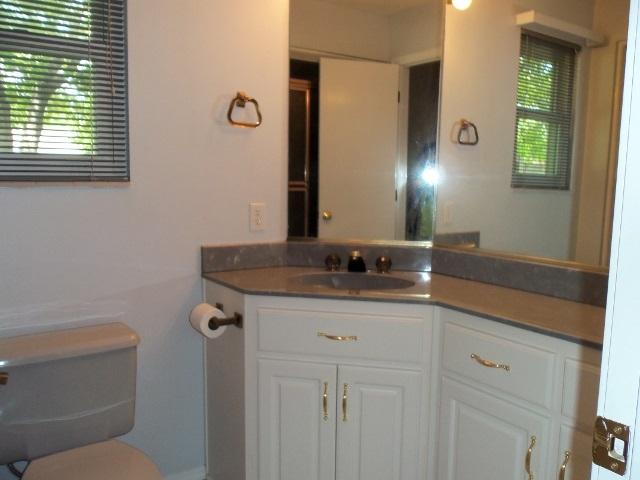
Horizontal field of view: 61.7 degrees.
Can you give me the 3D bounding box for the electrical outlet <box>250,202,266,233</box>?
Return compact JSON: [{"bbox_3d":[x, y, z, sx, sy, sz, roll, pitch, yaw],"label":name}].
[{"bbox_3d":[-0.251,-0.092,2.165,0.070,0.114,0.008,-4,8,-35],"label":"electrical outlet"}]

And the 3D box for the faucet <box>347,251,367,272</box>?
[{"bbox_3d":[0.145,0.090,2.106,0.072,0.078,0.125,2,6,11],"label":"faucet"}]

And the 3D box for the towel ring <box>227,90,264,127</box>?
[{"bbox_3d":[-0.295,-0.497,2.048,0.141,0.140,0.066,-4,8,-35],"label":"towel ring"}]

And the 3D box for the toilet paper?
[{"bbox_3d":[-0.383,0.278,1.842,0.101,0.101,0.102,-4,8,-35],"label":"toilet paper"}]

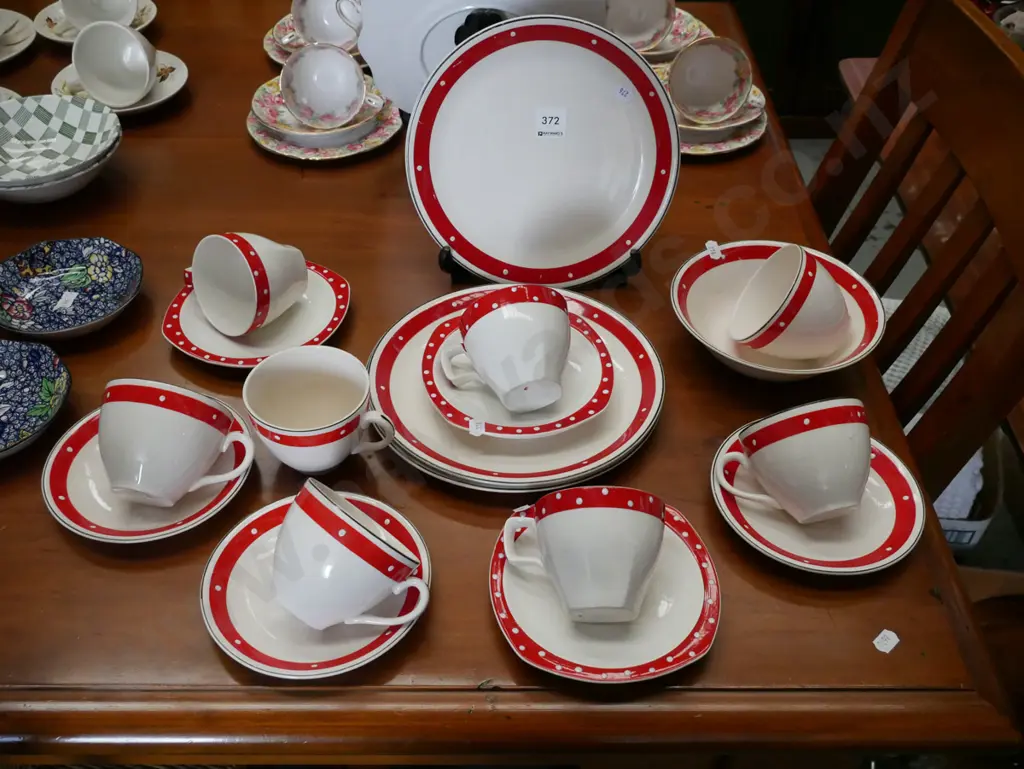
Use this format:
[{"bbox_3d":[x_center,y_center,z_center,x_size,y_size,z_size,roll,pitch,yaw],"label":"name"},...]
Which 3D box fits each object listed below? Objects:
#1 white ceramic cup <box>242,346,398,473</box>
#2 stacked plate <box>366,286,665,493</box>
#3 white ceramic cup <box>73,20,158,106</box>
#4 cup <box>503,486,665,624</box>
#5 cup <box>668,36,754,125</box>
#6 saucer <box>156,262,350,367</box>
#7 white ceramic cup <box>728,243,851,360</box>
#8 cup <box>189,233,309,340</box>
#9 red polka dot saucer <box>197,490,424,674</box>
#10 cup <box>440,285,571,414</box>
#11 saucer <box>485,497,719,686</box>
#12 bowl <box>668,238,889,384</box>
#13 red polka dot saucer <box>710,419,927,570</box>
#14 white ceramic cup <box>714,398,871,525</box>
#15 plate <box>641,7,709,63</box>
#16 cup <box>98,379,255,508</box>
[{"bbox_3d":[-0.137,0.030,0.745,0.110,0.071,0.089,13,44,13],"label":"white ceramic cup"},{"bbox_3d":[0.003,0.003,0.806,0.230,0.031,0.230,0,43,0],"label":"stacked plate"},{"bbox_3d":[-0.432,-0.354,1.108,0.108,0.089,0.058,-8,24,19],"label":"white ceramic cup"},{"bbox_3d":[0.049,0.117,0.670,0.111,0.090,0.072,1,64,0],"label":"cup"},{"bbox_3d":[0.199,-0.326,1.083,0.105,0.087,0.063,-26,22,9],"label":"cup"},{"bbox_3d":[-0.226,-0.061,0.906,0.156,0.022,0.156,15,45,14],"label":"saucer"},{"bbox_3d":[0.227,-0.058,0.806,0.068,0.088,0.109,31,13,-11],"label":"white ceramic cup"},{"bbox_3d":[-0.219,-0.089,0.841,0.108,0.083,0.068,8,21,38],"label":"cup"},{"bbox_3d":[-0.129,0.134,0.671,0.150,0.021,0.150,0,43,0],"label":"red polka dot saucer"},{"bbox_3d":[0.000,-0.019,0.771,0.104,0.086,0.071,-14,62,2],"label":"cup"},{"bbox_3d":[0.063,0.142,0.696,0.156,0.022,0.156,-1,43,-2],"label":"saucer"},{"bbox_3d":[0.222,-0.052,0.856,0.176,0.048,0.176,0,43,0],"label":"bowl"},{"bbox_3d":[0.214,0.081,0.711,0.146,0.020,0.146,1,43,-1],"label":"red polka dot saucer"},{"bbox_3d":[0.199,0.060,0.697,0.108,0.087,0.068,-13,70,4],"label":"white ceramic cup"},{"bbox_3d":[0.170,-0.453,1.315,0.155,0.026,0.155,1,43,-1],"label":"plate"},{"bbox_3d":[-0.247,0.050,0.737,0.118,0.093,0.073,8,68,7],"label":"cup"}]

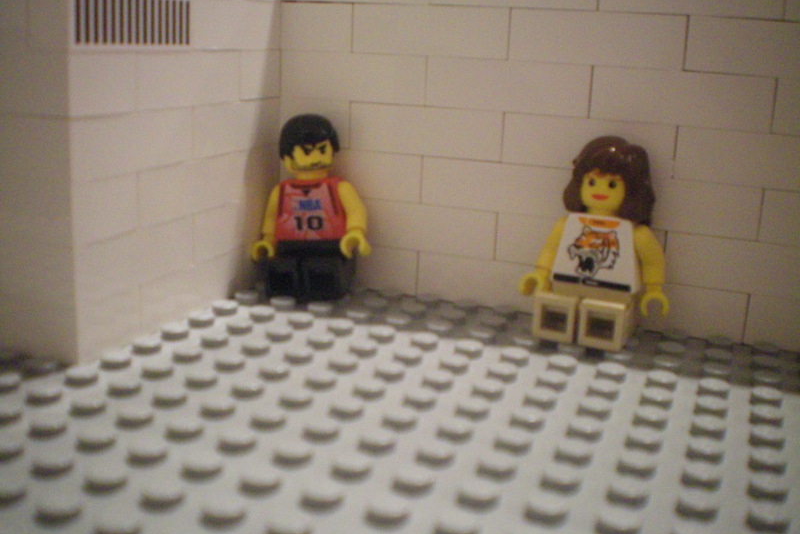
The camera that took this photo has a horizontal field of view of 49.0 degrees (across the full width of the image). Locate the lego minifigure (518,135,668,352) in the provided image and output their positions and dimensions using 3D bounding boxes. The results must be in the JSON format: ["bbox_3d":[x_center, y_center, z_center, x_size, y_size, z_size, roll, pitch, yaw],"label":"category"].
[{"bbox_3d":[0.035,-0.006,0.156,0.027,0.035,0.018,9,16,24],"label":"lego minifigure"}]

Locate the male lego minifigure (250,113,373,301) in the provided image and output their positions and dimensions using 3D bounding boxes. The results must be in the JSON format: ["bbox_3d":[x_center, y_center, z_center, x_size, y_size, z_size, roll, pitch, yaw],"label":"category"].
[{"bbox_3d":[-0.018,-0.013,0.176,0.024,0.035,0.018,2,13,-1],"label":"male lego minifigure"}]

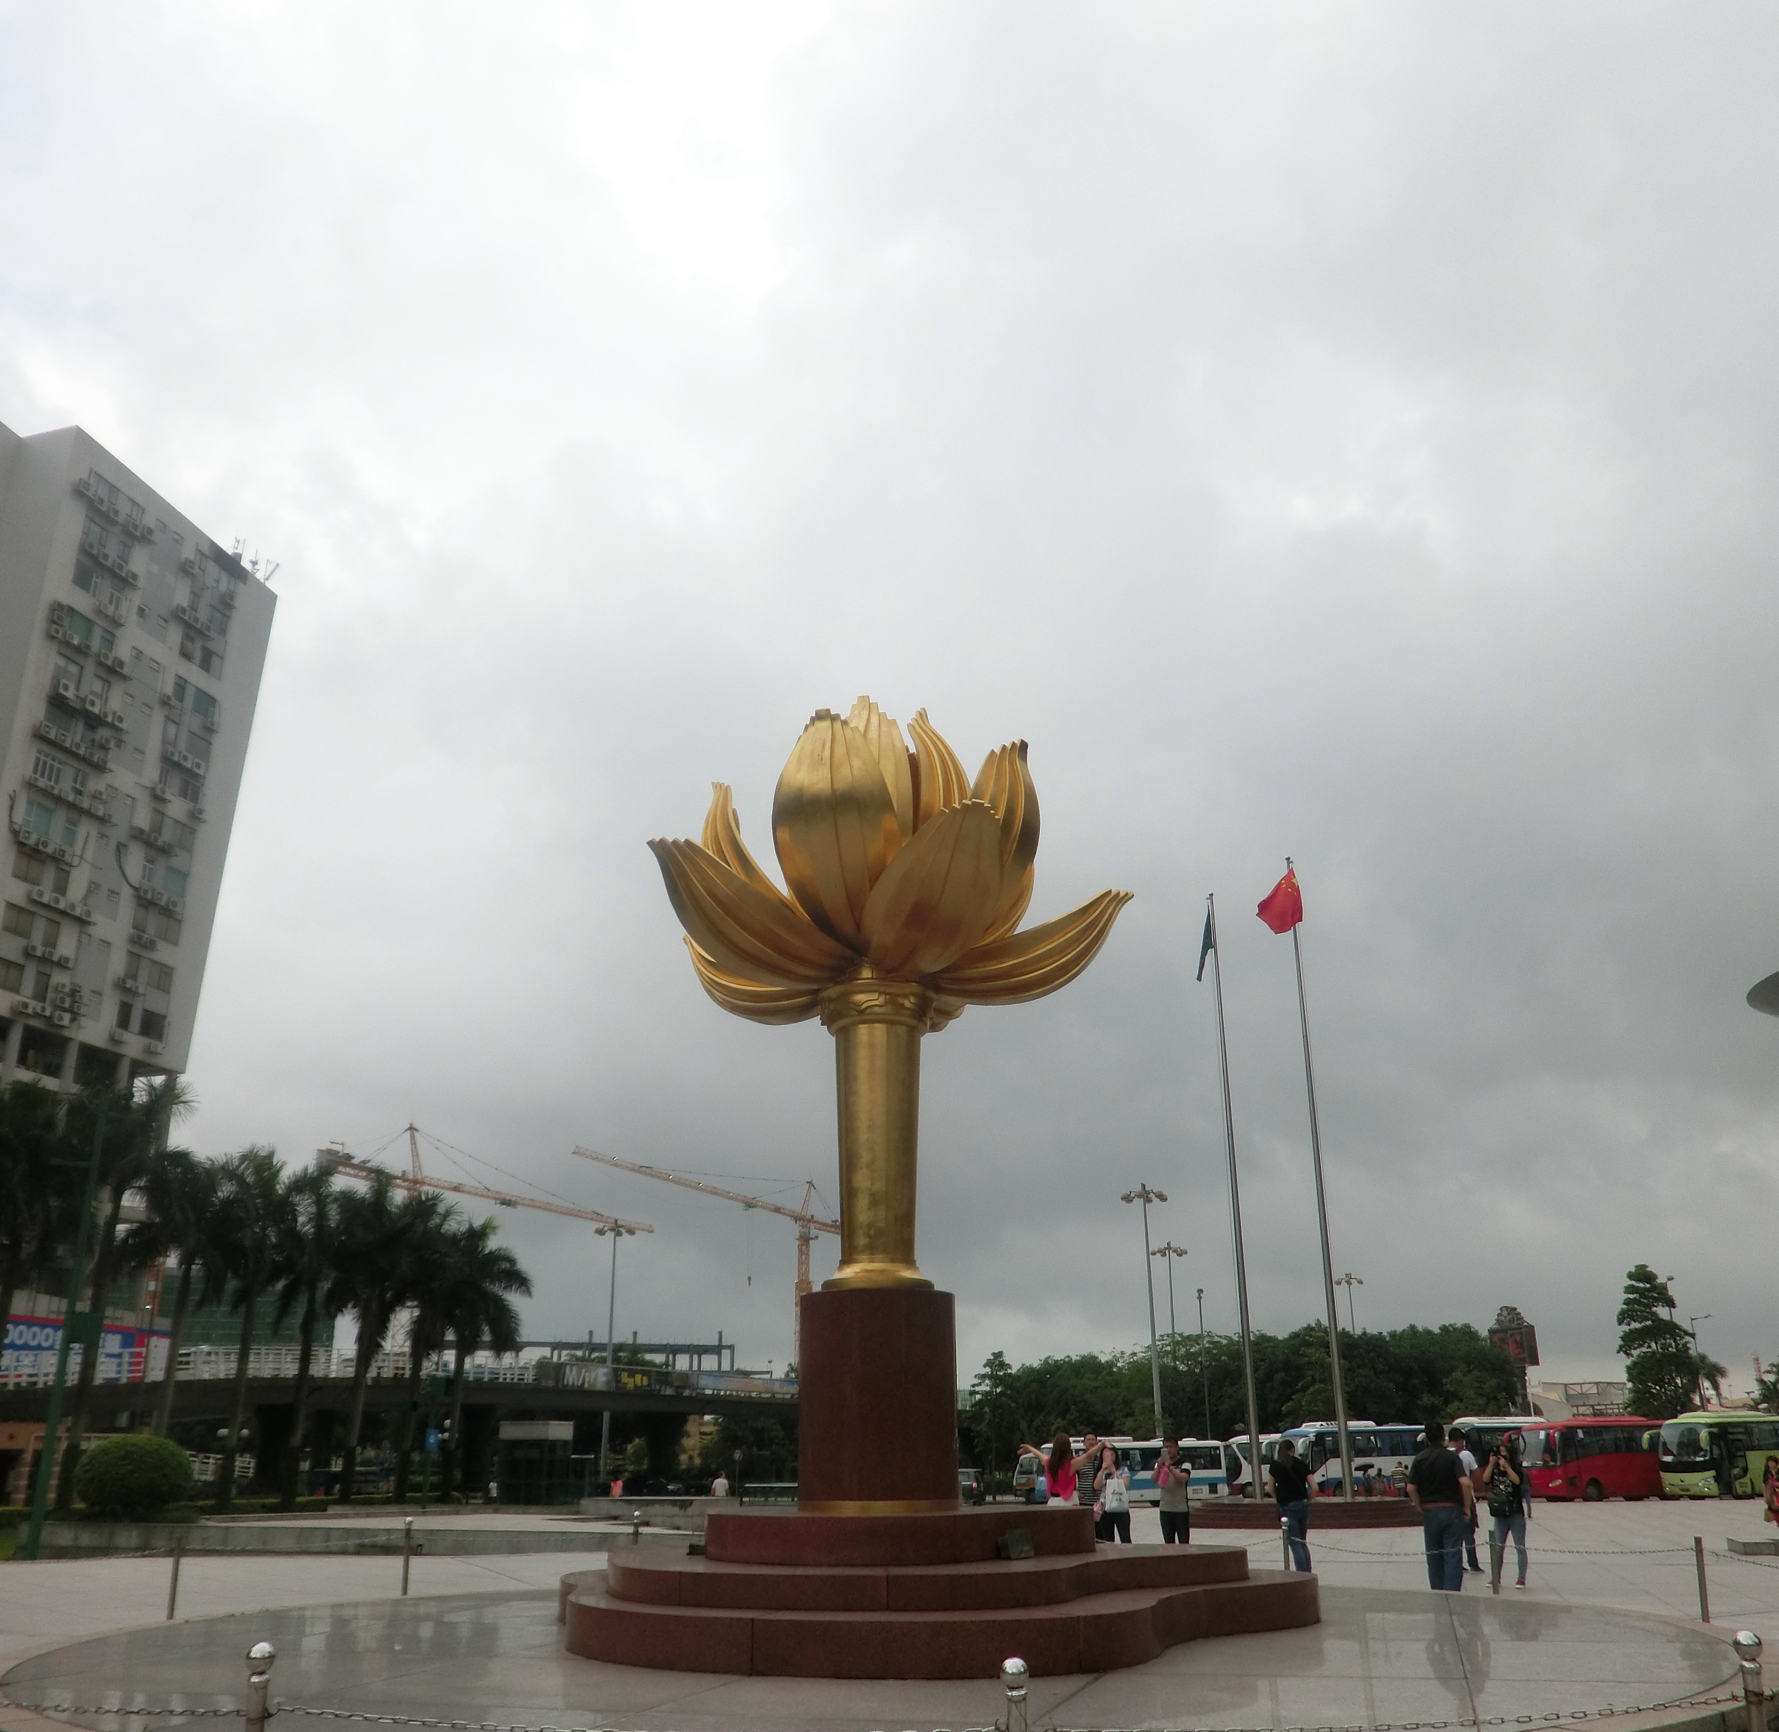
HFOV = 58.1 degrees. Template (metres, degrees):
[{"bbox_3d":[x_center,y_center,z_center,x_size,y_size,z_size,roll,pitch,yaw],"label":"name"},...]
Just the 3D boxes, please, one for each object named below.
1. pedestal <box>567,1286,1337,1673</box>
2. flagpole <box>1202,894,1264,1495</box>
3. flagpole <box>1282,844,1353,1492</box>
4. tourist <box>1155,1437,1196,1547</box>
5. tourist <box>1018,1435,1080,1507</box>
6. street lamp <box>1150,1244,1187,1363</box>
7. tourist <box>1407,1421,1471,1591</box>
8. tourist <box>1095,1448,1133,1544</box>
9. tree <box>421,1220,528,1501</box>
[{"bbox_3d":[0.277,3.891,10.555,5.000,2.080,4.700,0,-20,0],"label":"pedestal"},{"bbox_3d":[8.922,8.118,41.788,0.220,15.680,0.220,-1,-21,0],"label":"flagpole"},{"bbox_3d":[11.242,7.670,42.256,0.260,16.860,0.260,0,-20,0],"label":"flagpole"},{"bbox_3d":[3.981,8.850,22.300,0.550,1.680,0.450,-6,-21,13],"label":"tourist"},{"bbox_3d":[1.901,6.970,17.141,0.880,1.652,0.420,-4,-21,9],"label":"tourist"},{"bbox_3d":[18.338,31.871,102.270,2.400,15.400,2.400,-1,-21,0],"label":"street lamp"},{"bbox_3d":[5.160,6.037,14.812,0.600,1.710,0.380,-5,-21,13],"label":"tourist"},{"bbox_3d":[3.054,8.733,21.813,0.500,1.570,0.450,-5,-21,11],"label":"tourist"},{"bbox_3d":[-17.402,19.915,64.660,4.400,10.892,4.400,0,-20,0],"label":"tree"}]

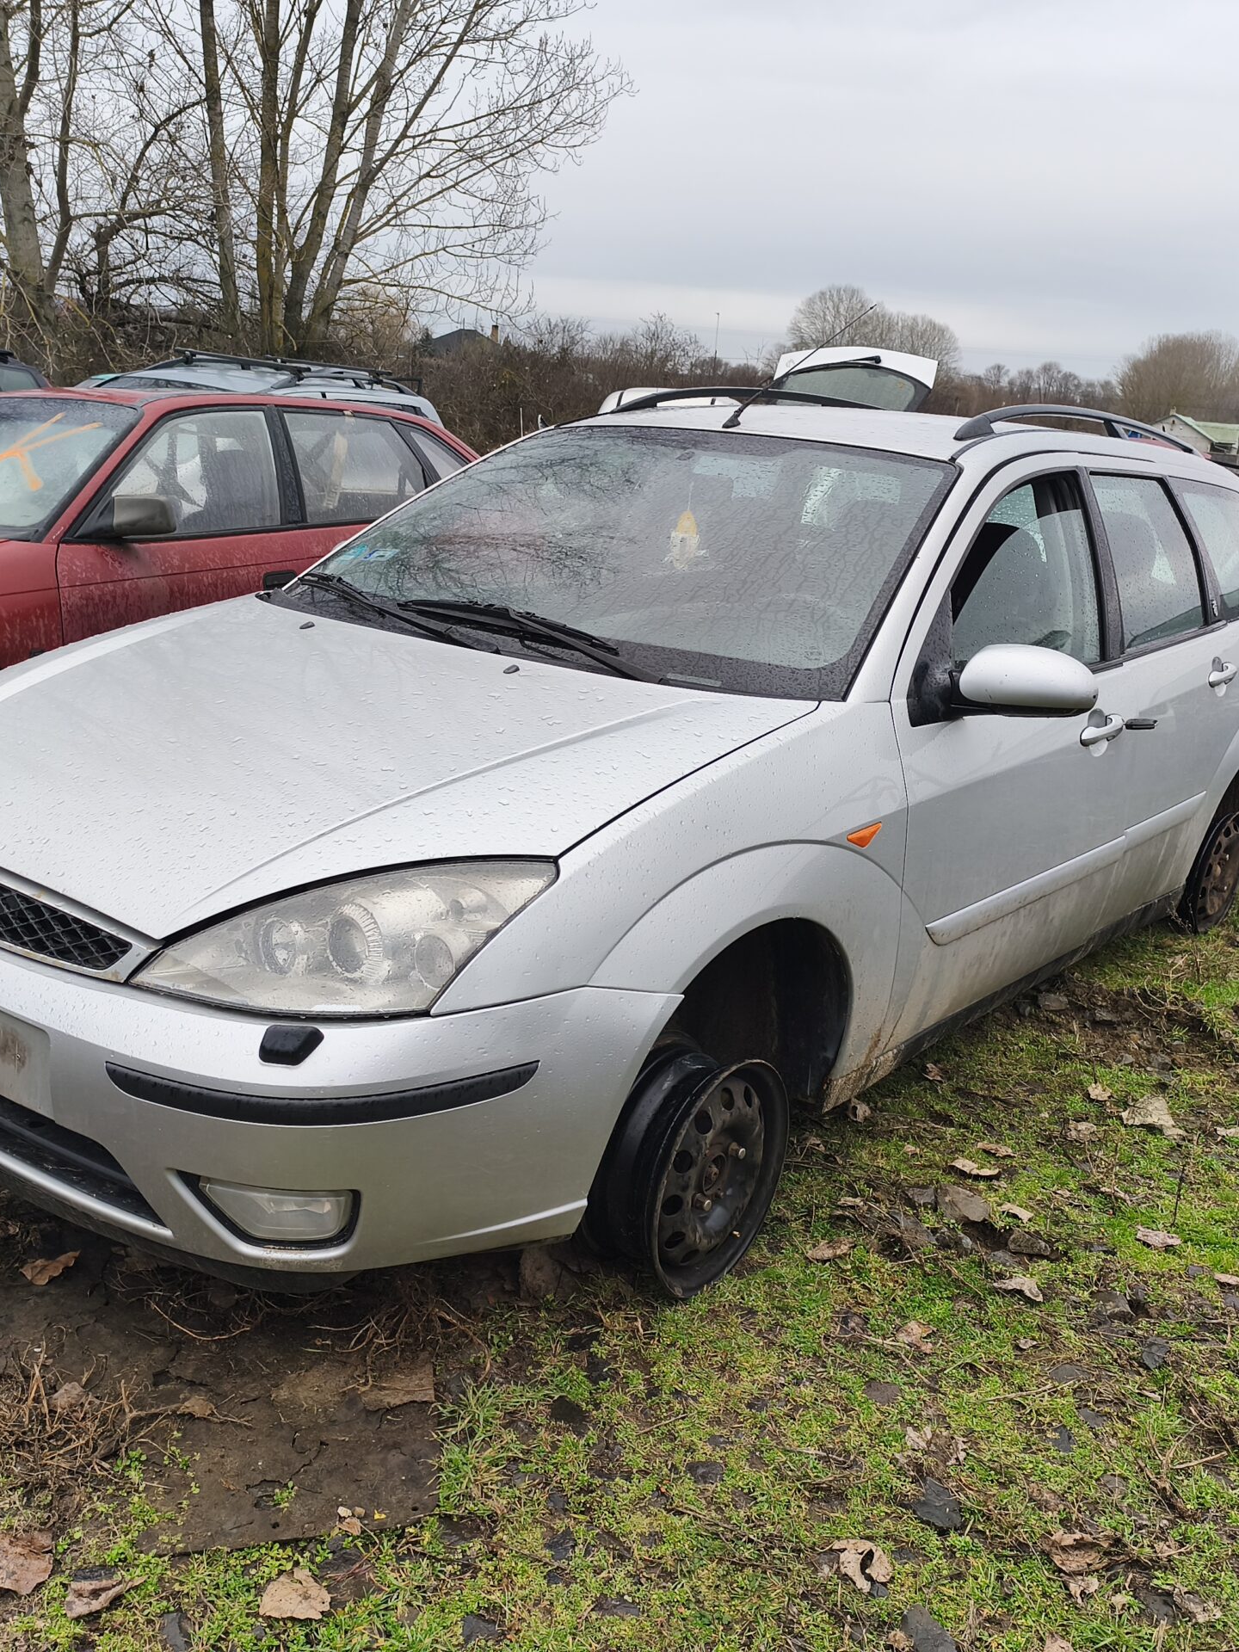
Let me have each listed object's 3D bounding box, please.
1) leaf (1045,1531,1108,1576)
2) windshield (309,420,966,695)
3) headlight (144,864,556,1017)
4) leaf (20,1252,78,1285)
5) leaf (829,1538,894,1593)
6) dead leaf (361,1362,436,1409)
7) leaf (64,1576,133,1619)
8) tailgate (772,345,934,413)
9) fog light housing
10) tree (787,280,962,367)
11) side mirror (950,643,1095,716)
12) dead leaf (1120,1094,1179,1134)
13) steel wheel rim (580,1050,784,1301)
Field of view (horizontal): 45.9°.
[{"bbox_3d":[0.578,0.918,1.851,0.080,0.028,0.065,7,15,10],"label":"leaf"},{"bbox_3d":[-0.015,-0.630,3.099,1.470,0.130,0.910,15,48,36],"label":"windshield"},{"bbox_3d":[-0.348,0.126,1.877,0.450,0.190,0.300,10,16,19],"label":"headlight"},{"bbox_3d":[-0.882,0.683,2.263,0.084,0.025,0.081,-1,16,-19],"label":"leaf"},{"bbox_3d":[0.286,0.863,1.712,0.065,0.030,0.072,-8,19,-36],"label":"leaf"},{"bbox_3d":[-0.315,0.807,2.098,0.113,0.012,0.089,0,16,-15],"label":"dead leaf"},{"bbox_3d":[-0.591,0.874,1.659,0.072,0.025,0.055,-2,17,-24],"label":"leaf"},{"bbox_3d":[1.665,-3.070,10.300,1.170,0.300,0.920,10,51,17],"label":"tailgate"},{"bbox_3d":[-0.427,0.486,1.873,0.225,0.090,0.090,10,16,20],"label":"fog light housing"},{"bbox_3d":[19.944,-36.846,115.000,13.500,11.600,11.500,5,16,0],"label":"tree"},{"bbox_3d":[0.745,-0.266,2.683,0.245,0.130,0.135,16,18,35],"label":"side mirror"},{"bbox_3d":[1.130,0.615,3.127,0.120,0.035,0.140,10,16,19],"label":"dead leaf"},{"bbox_3d":[0.113,0.556,2.425,0.152,0.396,0.396,16,19,34],"label":"steel wheel rim"}]

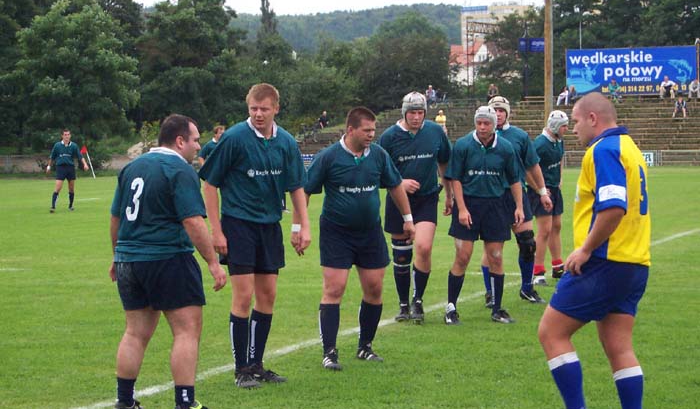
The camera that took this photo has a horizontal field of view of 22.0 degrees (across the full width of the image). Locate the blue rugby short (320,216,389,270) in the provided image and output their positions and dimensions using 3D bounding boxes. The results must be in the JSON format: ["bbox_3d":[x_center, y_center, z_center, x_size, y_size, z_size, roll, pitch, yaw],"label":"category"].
[{"bbox_3d":[0.035,0.257,12.500,0.480,0.400,0.360,0,2,-12],"label":"blue rugby short"}]

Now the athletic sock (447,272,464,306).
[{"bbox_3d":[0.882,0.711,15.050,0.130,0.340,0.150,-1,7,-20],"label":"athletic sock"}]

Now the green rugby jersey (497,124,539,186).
[{"bbox_3d":[1.398,-0.440,16.500,0.620,0.660,0.340,0,5,-5],"label":"green rugby jersey"}]

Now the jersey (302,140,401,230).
[{"bbox_3d":[0.020,-0.137,12.050,0.620,0.630,0.380,-1,7,-20],"label":"jersey"}]

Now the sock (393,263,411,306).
[{"bbox_3d":[0.439,0.682,15.350,0.140,0.350,0.150,0,2,0],"label":"sock"}]

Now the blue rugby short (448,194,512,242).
[{"bbox_3d":[1.095,0.109,15.100,0.520,0.410,0.350,0,2,0],"label":"blue rugby short"}]

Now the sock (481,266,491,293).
[{"bbox_3d":[1.254,0.681,16.350,0.130,0.275,0.135,-6,2,-17],"label":"sock"}]

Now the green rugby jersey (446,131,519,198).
[{"bbox_3d":[1.130,-0.345,15.350,0.650,0.600,0.360,0,2,0],"label":"green rugby jersey"}]

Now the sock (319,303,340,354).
[{"bbox_3d":[-0.134,0.832,12.070,0.140,0.340,0.145,0,2,0],"label":"sock"}]

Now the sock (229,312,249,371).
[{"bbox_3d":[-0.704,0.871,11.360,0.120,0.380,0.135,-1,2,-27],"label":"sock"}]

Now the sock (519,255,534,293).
[{"bbox_3d":[1.638,0.640,16.700,0.135,0.360,0.150,-2,3,-38],"label":"sock"}]

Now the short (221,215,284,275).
[{"bbox_3d":[-0.604,0.238,11.150,0.400,0.400,0.300,-1,2,-18],"label":"short"}]

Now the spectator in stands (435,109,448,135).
[{"bbox_3d":[4.627,-4.146,91.000,0.600,1.300,0.750,0,2,-5],"label":"spectator in stands"}]

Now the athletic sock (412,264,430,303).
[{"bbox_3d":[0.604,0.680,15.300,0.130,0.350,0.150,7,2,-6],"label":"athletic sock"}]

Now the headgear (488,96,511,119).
[{"bbox_3d":[1.404,-0.897,16.900,0.200,0.250,0.250,0,2,6],"label":"headgear"}]

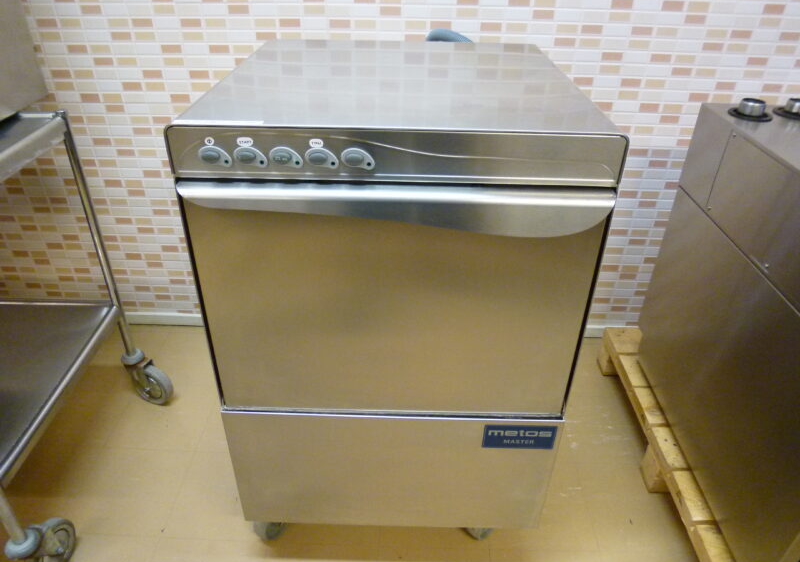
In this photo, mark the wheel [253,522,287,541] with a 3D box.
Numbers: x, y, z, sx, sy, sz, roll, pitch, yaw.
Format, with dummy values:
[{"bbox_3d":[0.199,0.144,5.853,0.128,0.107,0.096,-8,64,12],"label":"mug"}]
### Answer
[{"bbox_3d":[-0.280,0.531,1.244,0.042,0.100,0.095,24,39,32],"label":"wheel"}]

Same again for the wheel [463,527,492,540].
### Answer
[{"bbox_3d":[0.166,0.532,1.255,0.042,0.100,0.095,-20,38,-30],"label":"wheel"}]

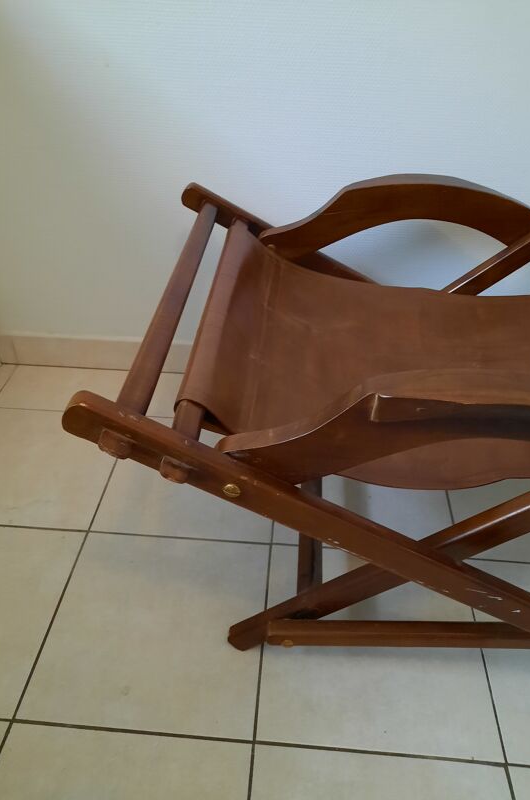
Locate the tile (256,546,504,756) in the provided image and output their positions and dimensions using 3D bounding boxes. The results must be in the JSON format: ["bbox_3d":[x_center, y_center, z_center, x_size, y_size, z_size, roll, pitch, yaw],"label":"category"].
[{"bbox_3d":[0.156,0.353,0.851,0.312,0.009,0.310,3,38,3],"label":"tile"}]

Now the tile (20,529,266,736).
[{"bbox_3d":[-0.158,0.334,0.866,0.312,0.009,0.310,3,38,3],"label":"tile"}]

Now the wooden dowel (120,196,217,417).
[{"bbox_3d":[-0.110,-0.145,0.743,0.028,0.028,0.529,3,38,2],"label":"wooden dowel"}]

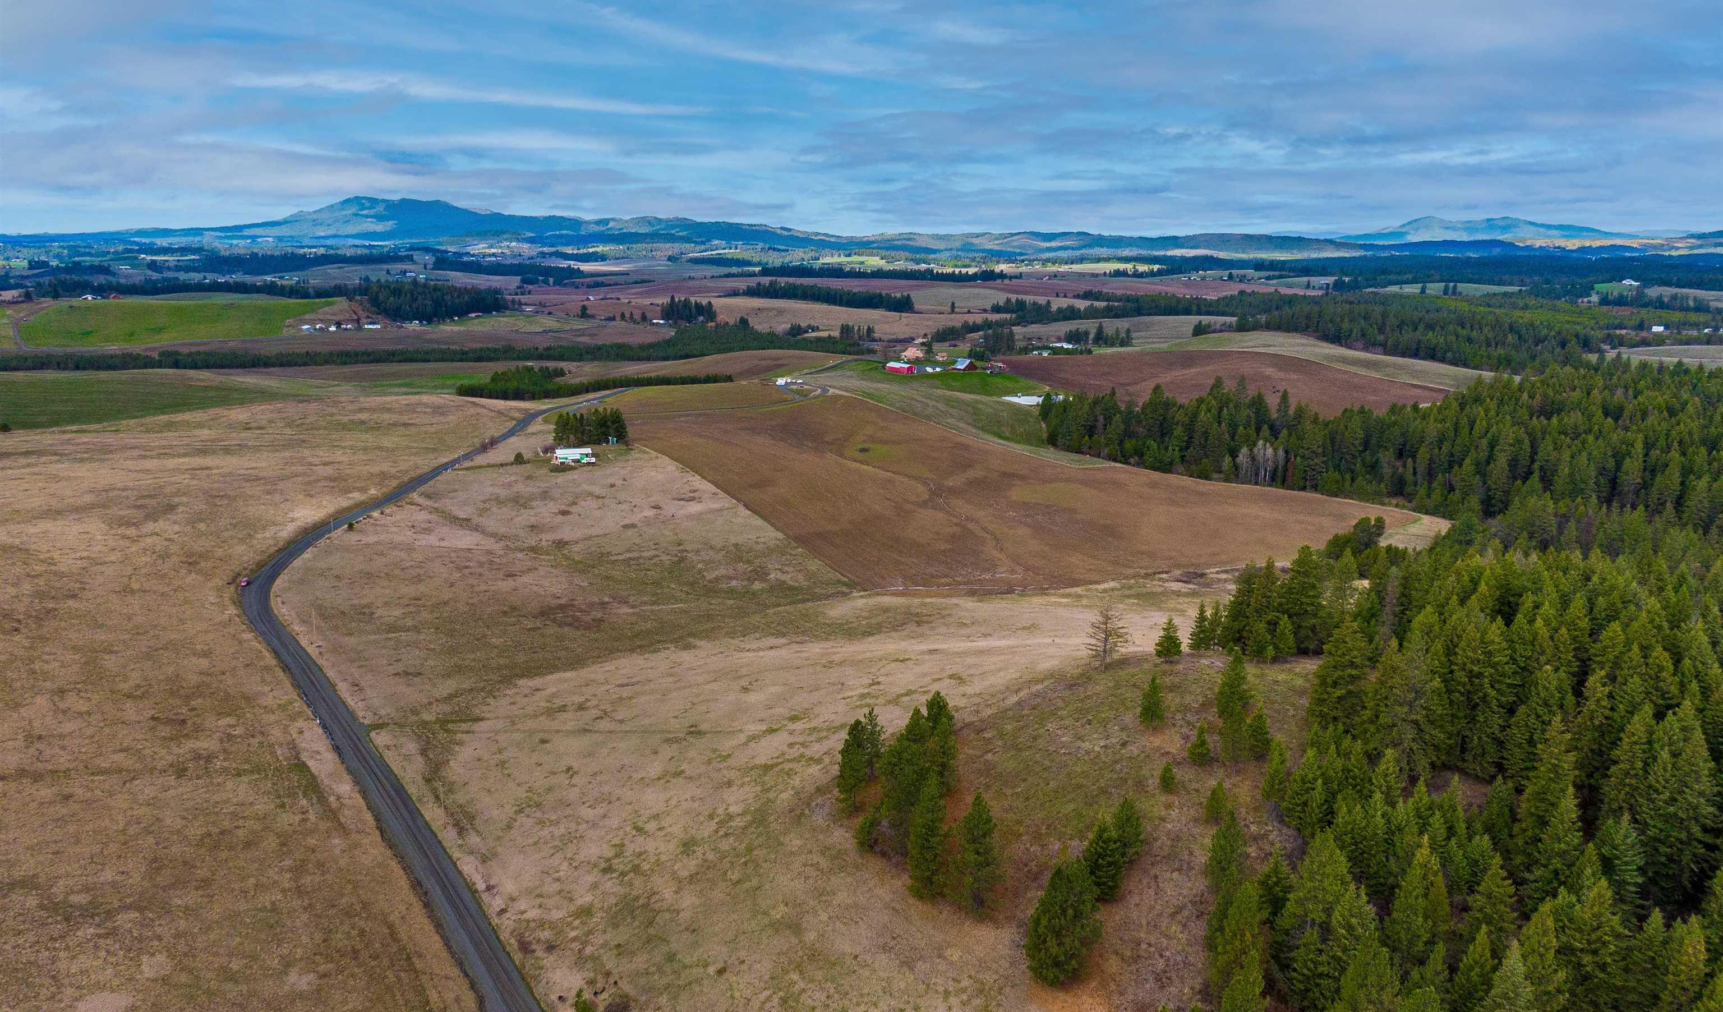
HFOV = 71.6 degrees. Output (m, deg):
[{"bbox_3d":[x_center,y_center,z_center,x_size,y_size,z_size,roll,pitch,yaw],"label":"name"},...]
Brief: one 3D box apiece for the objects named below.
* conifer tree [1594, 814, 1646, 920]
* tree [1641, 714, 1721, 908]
[{"bbox_3d":[95.950,45.710,151.050,6.280,14.970,6.280,0,13,0],"label":"conifer tree"},{"bbox_3d":[106.010,39.280,154.540,9.800,28.000,9.800,0,13,0],"label":"tree"}]

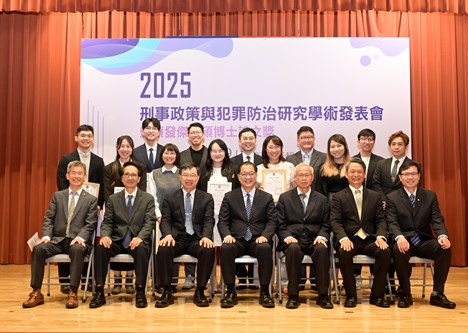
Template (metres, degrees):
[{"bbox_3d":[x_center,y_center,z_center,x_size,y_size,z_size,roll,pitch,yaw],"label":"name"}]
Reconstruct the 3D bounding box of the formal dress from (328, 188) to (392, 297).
[{"bbox_3d":[1.188,0.705,5.740,0.550,1.041,0.620,0,-3,7],"label":"formal dress"}]

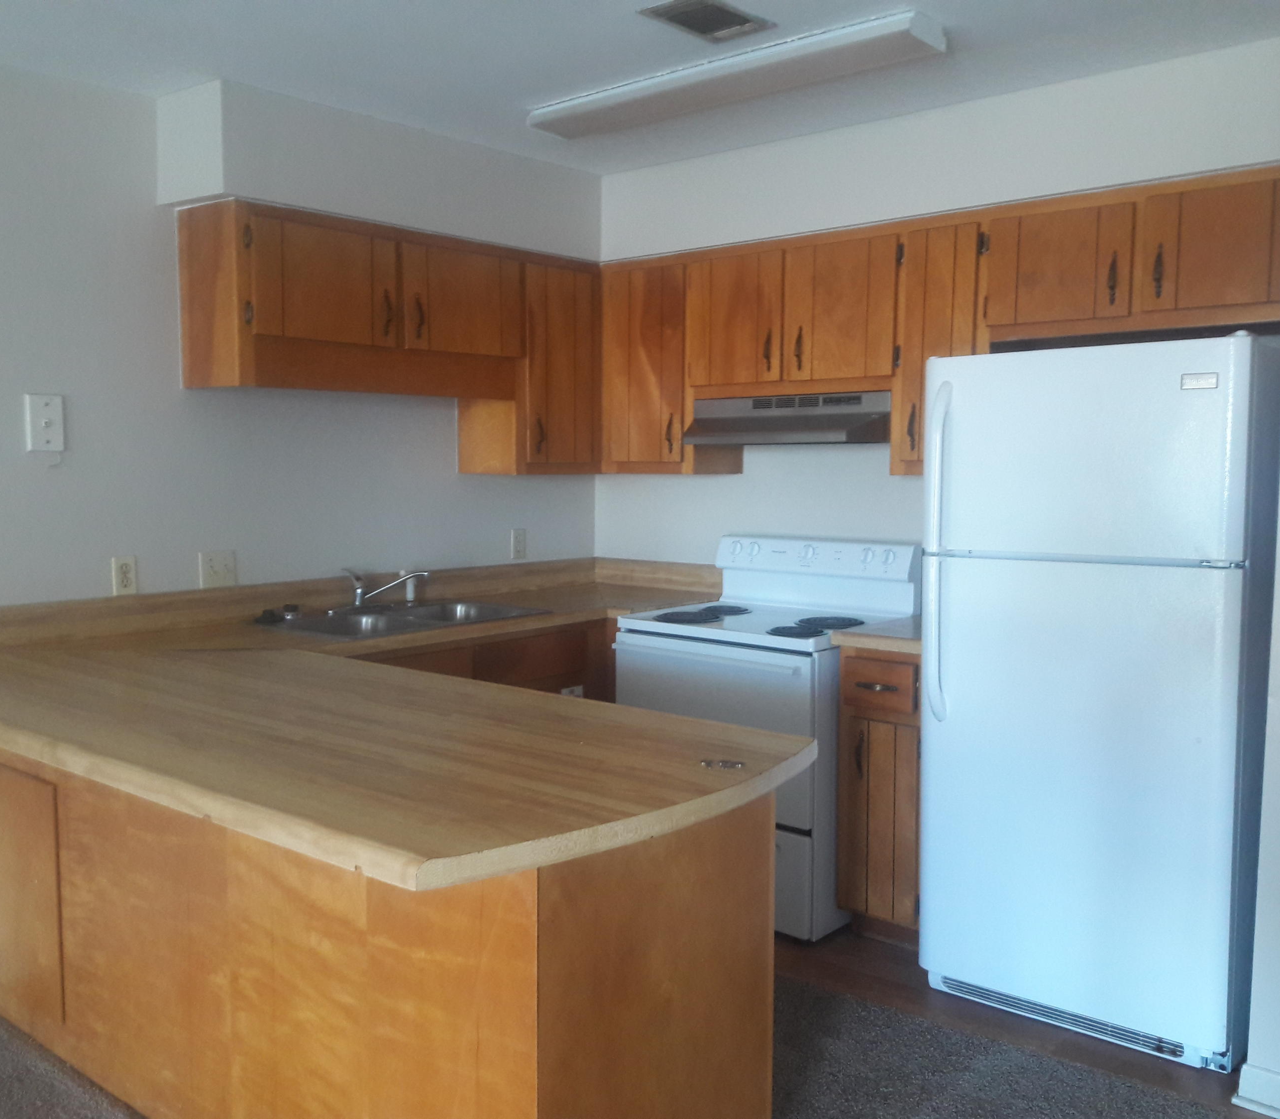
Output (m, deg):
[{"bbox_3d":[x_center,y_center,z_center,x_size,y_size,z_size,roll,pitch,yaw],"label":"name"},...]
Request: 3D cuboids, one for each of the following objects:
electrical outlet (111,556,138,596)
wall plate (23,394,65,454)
[{"bbox_3d":[-1.455,0.047,3.412,0.008,0.112,0.072,4,6,40],"label":"electrical outlet"},{"bbox_3d":[-1.603,-0.368,3.260,0.012,0.151,0.098,4,6,41],"label":"wall plate"}]

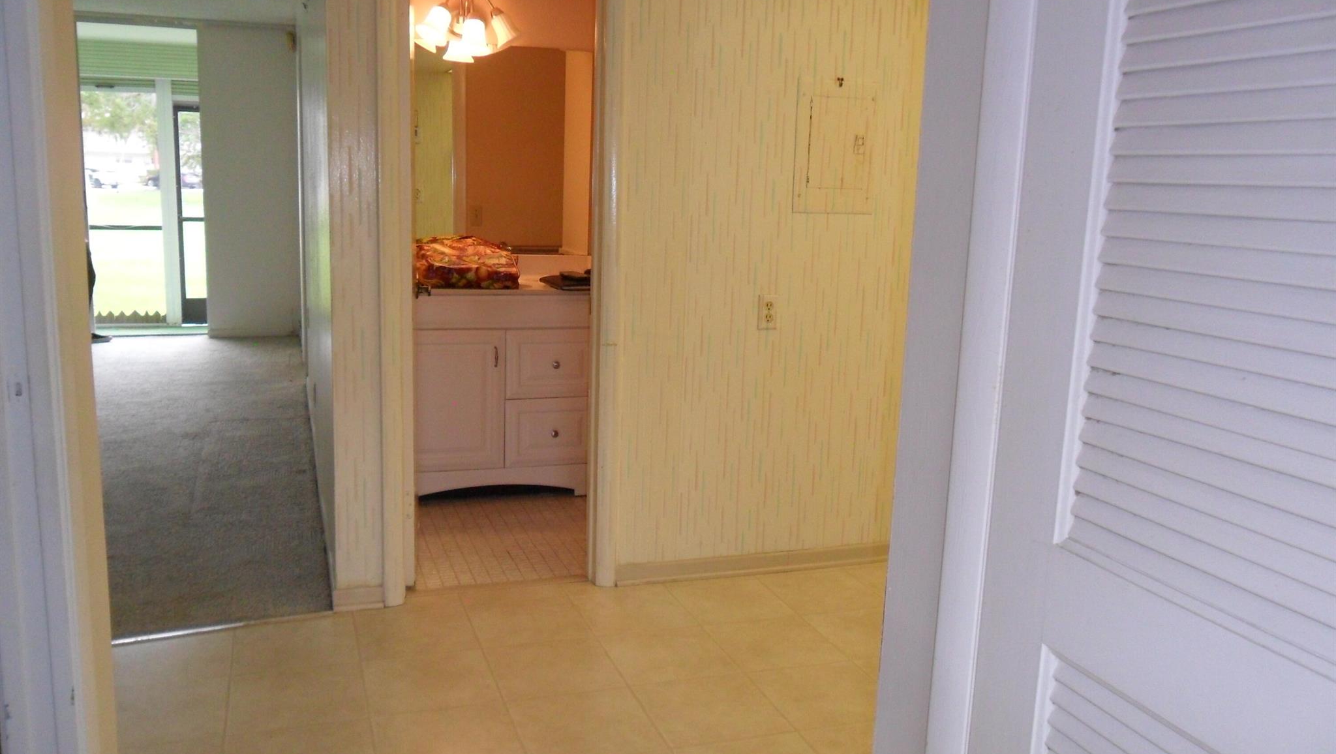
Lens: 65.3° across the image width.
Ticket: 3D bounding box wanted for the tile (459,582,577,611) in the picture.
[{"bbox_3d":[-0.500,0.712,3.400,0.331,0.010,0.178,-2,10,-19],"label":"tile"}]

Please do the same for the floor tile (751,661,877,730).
[{"bbox_3d":[0.419,0.841,2.781,0.328,0.012,0.328,-2,10,-19],"label":"floor tile"}]

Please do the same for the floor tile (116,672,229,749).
[{"bbox_3d":[-1.249,0.828,2.542,0.328,0.012,0.328,-2,10,-19],"label":"floor tile"}]

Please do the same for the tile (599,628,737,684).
[{"bbox_3d":[-0.003,0.797,2.991,0.331,0.010,0.330,-2,10,-19],"label":"tile"}]

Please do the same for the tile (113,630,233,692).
[{"bbox_3d":[-1.358,0.773,2.849,0.328,0.012,0.328,-2,10,-19],"label":"tile"}]

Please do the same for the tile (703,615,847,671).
[{"bbox_3d":[0.310,0.786,3.088,0.328,0.012,0.328,-2,10,-19],"label":"tile"}]

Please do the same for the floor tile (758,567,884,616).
[{"bbox_3d":[0.512,0.725,3.518,0.331,0.010,0.330,-2,10,-19],"label":"floor tile"}]

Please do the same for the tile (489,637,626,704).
[{"bbox_3d":[-0.314,0.803,2.870,0.328,0.012,0.328,-2,10,-19],"label":"tile"}]

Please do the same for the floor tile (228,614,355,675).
[{"bbox_3d":[-1.049,0.767,2.969,0.331,0.010,0.330,-2,10,-19],"label":"floor tile"}]

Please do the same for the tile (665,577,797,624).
[{"bbox_3d":[0.201,0.731,3.395,0.328,0.012,0.328,-2,10,-19],"label":"tile"}]

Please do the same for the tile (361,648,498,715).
[{"bbox_3d":[-0.627,0.814,2.772,0.331,0.010,0.330,-2,10,-19],"label":"tile"}]

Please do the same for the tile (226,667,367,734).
[{"bbox_3d":[-0.940,0.822,2.662,0.331,0.010,0.330,-2,10,-19],"label":"tile"}]

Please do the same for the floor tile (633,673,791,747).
[{"bbox_3d":[0.107,0.850,2.672,0.328,0.012,0.328,-2,10,-19],"label":"floor tile"}]

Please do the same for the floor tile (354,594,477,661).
[{"bbox_3d":[-0.734,0.756,3.068,0.328,0.012,0.328,-2,10,-19],"label":"floor tile"}]

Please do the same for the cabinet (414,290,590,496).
[{"bbox_3d":[-0.816,0.046,4.598,0.905,0.880,0.540,-2,10,-19],"label":"cabinet"}]

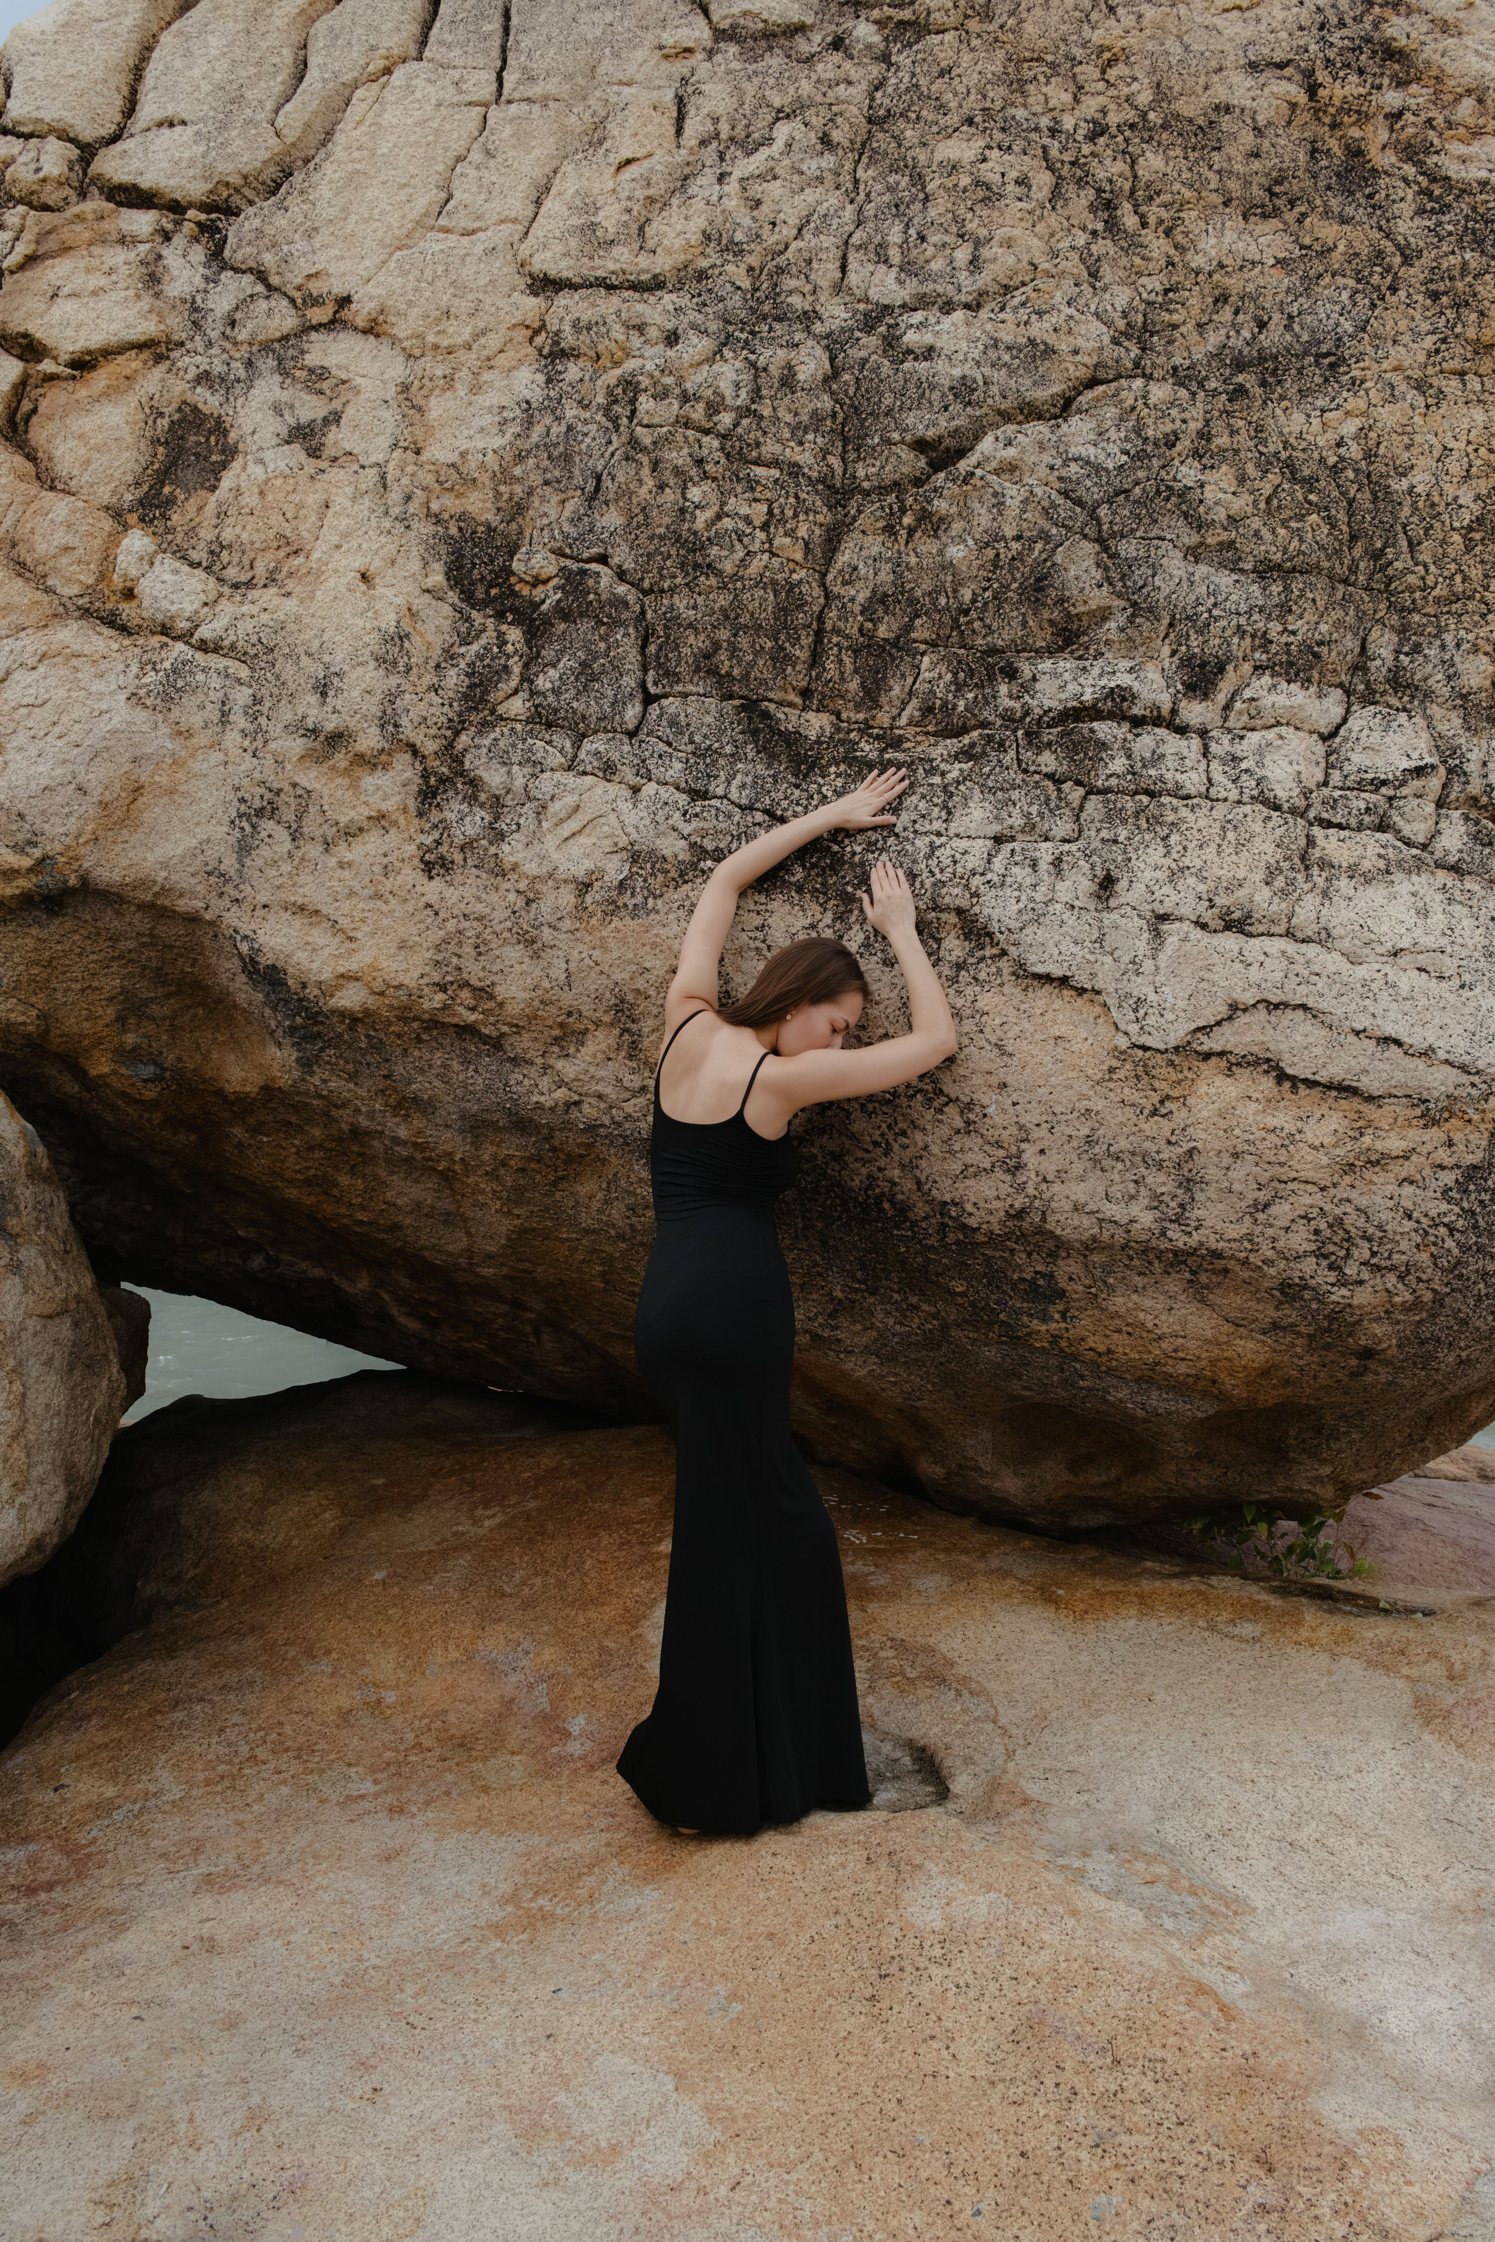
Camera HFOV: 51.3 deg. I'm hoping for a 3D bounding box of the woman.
[{"bbox_3d":[0.085,0.304,2.890,0.450,1.930,0.560,4,5,42],"label":"woman"}]

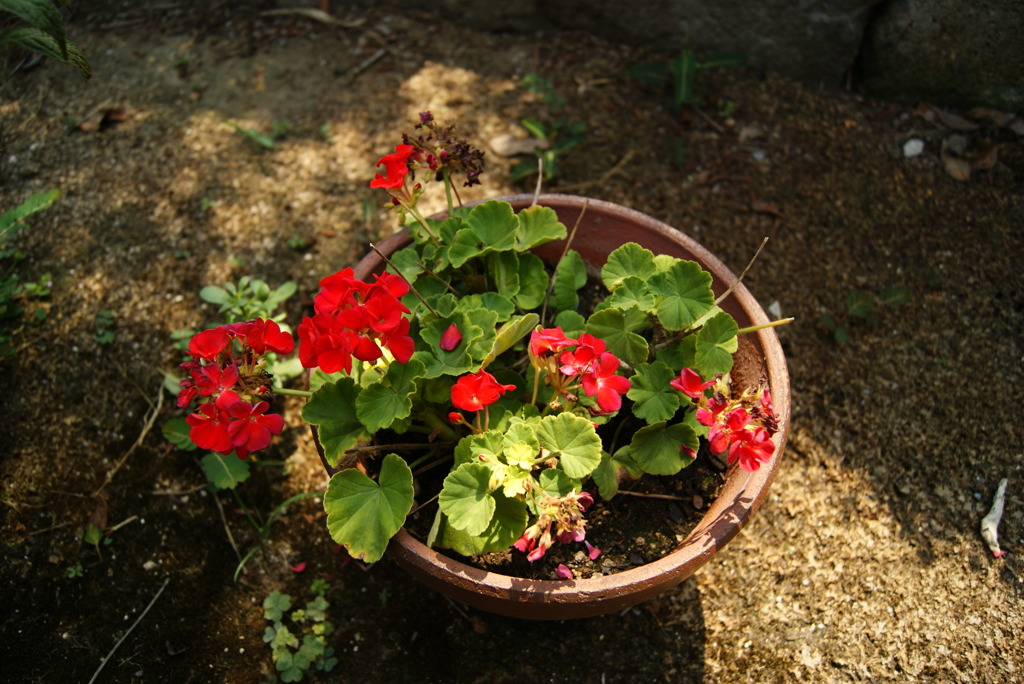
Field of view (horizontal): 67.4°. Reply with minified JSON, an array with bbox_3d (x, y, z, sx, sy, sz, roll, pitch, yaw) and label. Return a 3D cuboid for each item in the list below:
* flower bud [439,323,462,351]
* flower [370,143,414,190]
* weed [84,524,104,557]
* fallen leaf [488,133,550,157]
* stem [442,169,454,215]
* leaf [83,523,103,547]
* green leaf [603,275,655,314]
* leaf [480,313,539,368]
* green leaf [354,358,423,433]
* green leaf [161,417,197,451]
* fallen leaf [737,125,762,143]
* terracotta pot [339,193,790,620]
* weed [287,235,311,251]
[{"bbox_3d":[-0.046,-0.004,0.574,0.015,0.006,0.020,20,71,7],"label":"flower bud"},{"bbox_3d":[-0.095,-0.139,0.608,0.031,0.030,0.032,-25,58,-19],"label":"flower"},{"bbox_3d":[-0.359,0.171,0.661,0.015,0.012,0.028,-8,55,-8],"label":"weed"},{"bbox_3d":[0.008,-0.239,0.928,0.074,0.013,0.034,2,53,0],"label":"fallen leaf"},{"bbox_3d":[-0.053,-0.125,0.640,0.005,0.050,0.005,-3,49,4],"label":"stem"},{"bbox_3d":[-0.341,0.157,0.625,0.017,0.006,0.022,-18,63,-19],"label":"leaf"},{"bbox_3d":[0.094,-0.038,0.619,0.042,0.012,0.034,-5,68,-3],"label":"green leaf"},{"bbox_3d":[-0.002,-0.001,0.584,0.055,0.044,0.016,-31,97,-10],"label":"leaf"},{"bbox_3d":[-0.086,0.037,0.535,0.044,0.015,0.047,5,76,8],"label":"green leaf"},{"bbox_3d":[-0.281,0.079,0.660,0.042,0.011,0.033,7,61,-5],"label":"green leaf"},{"bbox_3d":[0.311,-0.273,1.006,0.033,0.012,0.026,-8,55,-8],"label":"fallen leaf"},{"bbox_3d":[0.028,0.067,0.718,0.402,0.180,0.402,1,53,-2],"label":"terracotta pot"},{"bbox_3d":[-0.266,-0.124,0.956,0.030,0.013,0.016,4,53,0],"label":"weed"}]

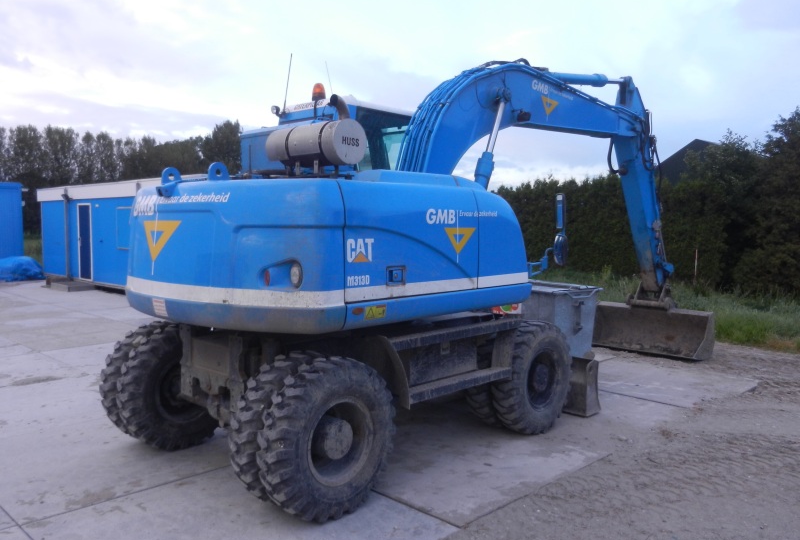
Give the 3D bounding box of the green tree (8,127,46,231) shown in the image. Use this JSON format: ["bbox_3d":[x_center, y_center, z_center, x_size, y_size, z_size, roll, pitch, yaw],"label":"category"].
[{"bbox_3d":[-32.399,-7.649,58.352,3.700,9.910,3.700,-1,5,-29],"label":"green tree"}]

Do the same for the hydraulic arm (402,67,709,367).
[{"bbox_3d":[2.021,-0.534,8.499,1.800,3.840,6.150,4,6,44],"label":"hydraulic arm"}]

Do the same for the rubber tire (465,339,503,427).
[{"bbox_3d":[1.027,0.994,6.503,0.275,1.050,1.050,5,6,43],"label":"rubber tire"}]

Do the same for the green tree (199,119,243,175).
[{"bbox_3d":[-14.151,-7.242,55.358,4.200,10.080,4.200,0,4,-14],"label":"green tree"}]

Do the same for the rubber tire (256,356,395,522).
[{"bbox_3d":[-0.459,1.117,4.451,0.275,1.050,1.050,5,6,43],"label":"rubber tire"}]

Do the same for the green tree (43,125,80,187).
[{"bbox_3d":[-30.382,-7.923,60.363,3.600,10.230,3.600,-1,5,-27],"label":"green tree"}]

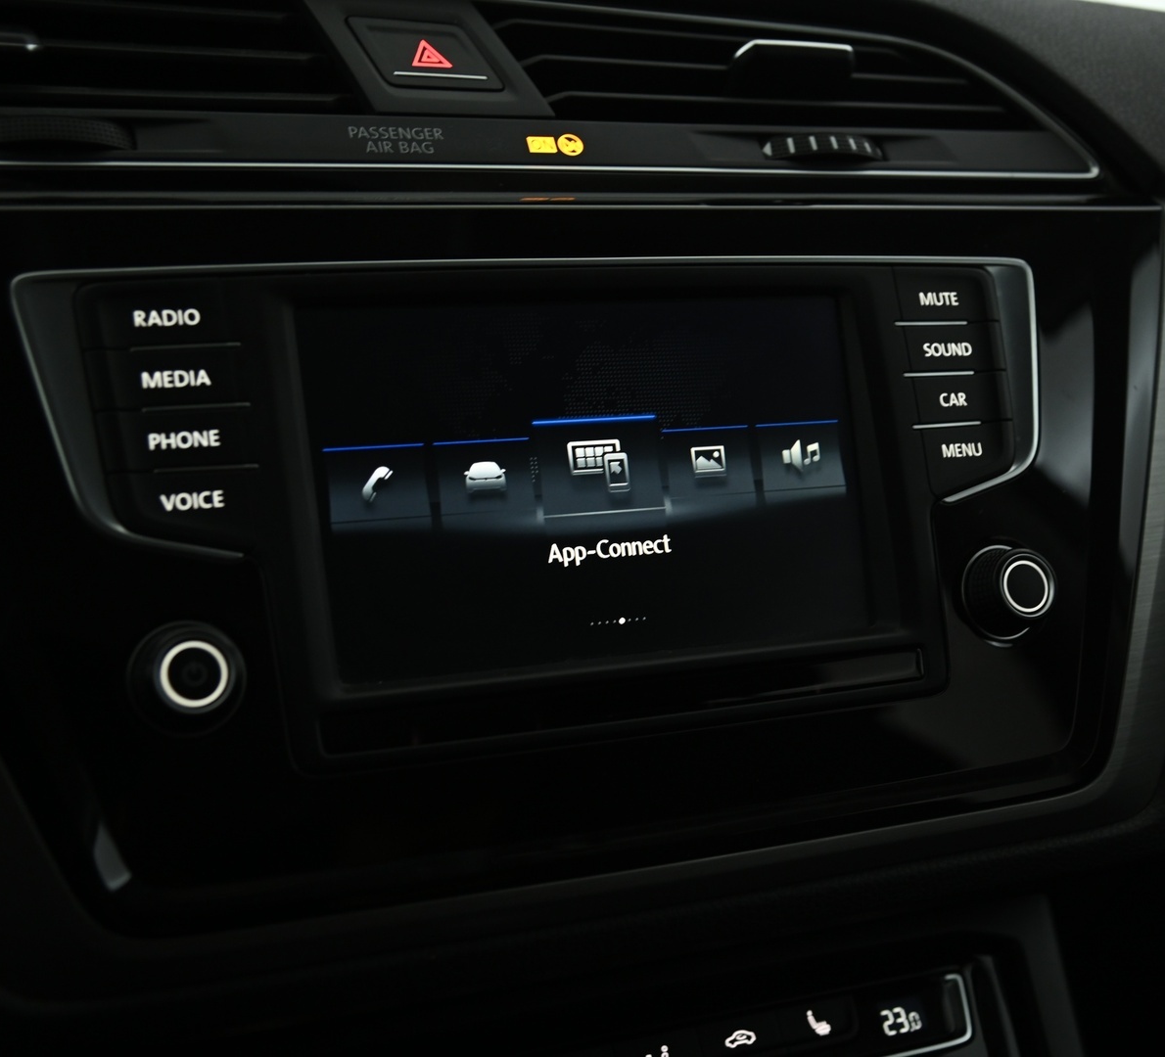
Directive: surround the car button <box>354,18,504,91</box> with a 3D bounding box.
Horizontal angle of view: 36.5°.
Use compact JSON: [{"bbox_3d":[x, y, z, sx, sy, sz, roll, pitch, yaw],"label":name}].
[{"bbox_3d":[-0.042,-0.119,0.460,0.037,0.012,0.026,-4,55,-23],"label":"car button"}]

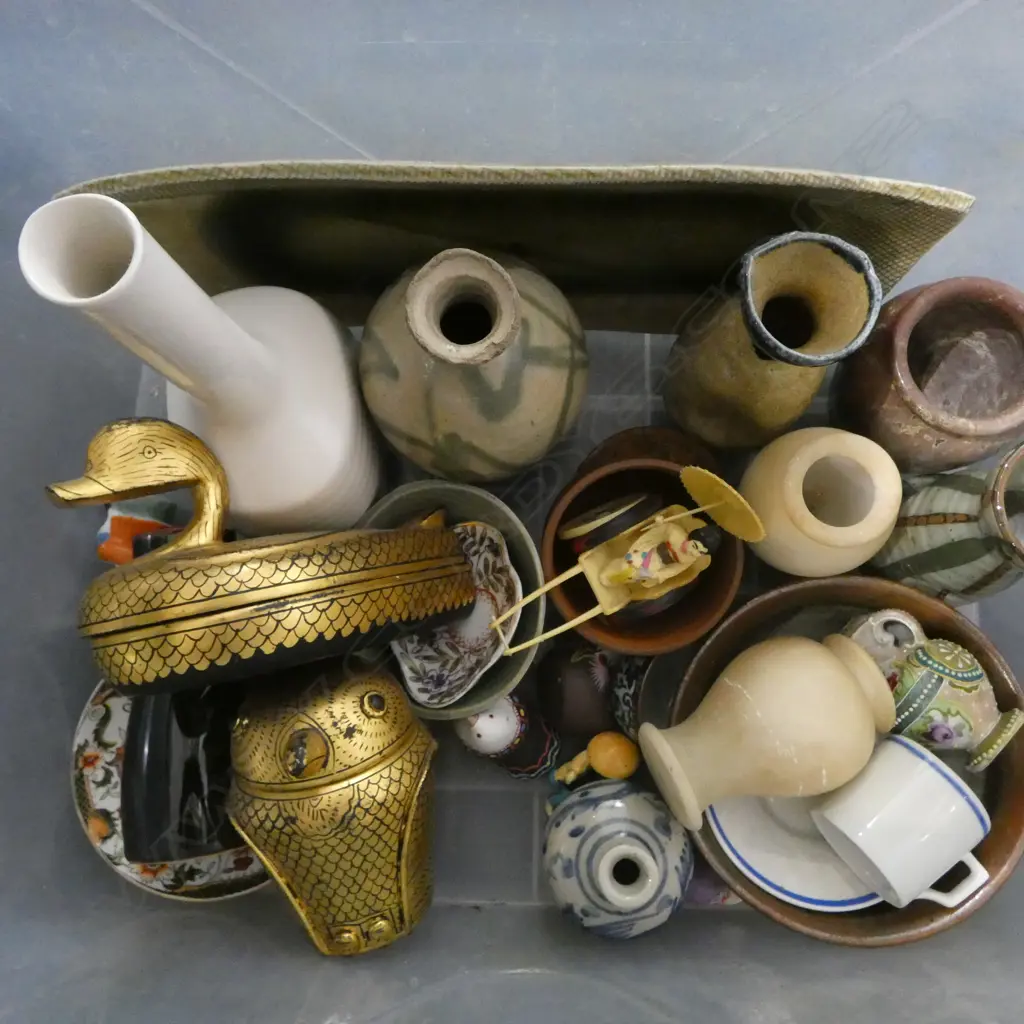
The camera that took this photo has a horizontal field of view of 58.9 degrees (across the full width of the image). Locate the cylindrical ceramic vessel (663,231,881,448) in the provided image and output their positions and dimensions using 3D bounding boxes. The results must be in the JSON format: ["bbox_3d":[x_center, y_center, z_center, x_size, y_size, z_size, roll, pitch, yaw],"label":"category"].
[{"bbox_3d":[0.144,-0.093,0.518,0.096,0.157,0.096,0,82,1],"label":"cylindrical ceramic vessel"}]

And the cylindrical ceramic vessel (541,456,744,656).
[{"bbox_3d":[0.077,0.012,0.534,0.110,0.088,0.110,0,106,7],"label":"cylindrical ceramic vessel"}]

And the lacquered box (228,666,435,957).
[{"bbox_3d":[-0.096,0.158,0.492,0.108,0.090,0.150,-8,91,3],"label":"lacquered box"}]

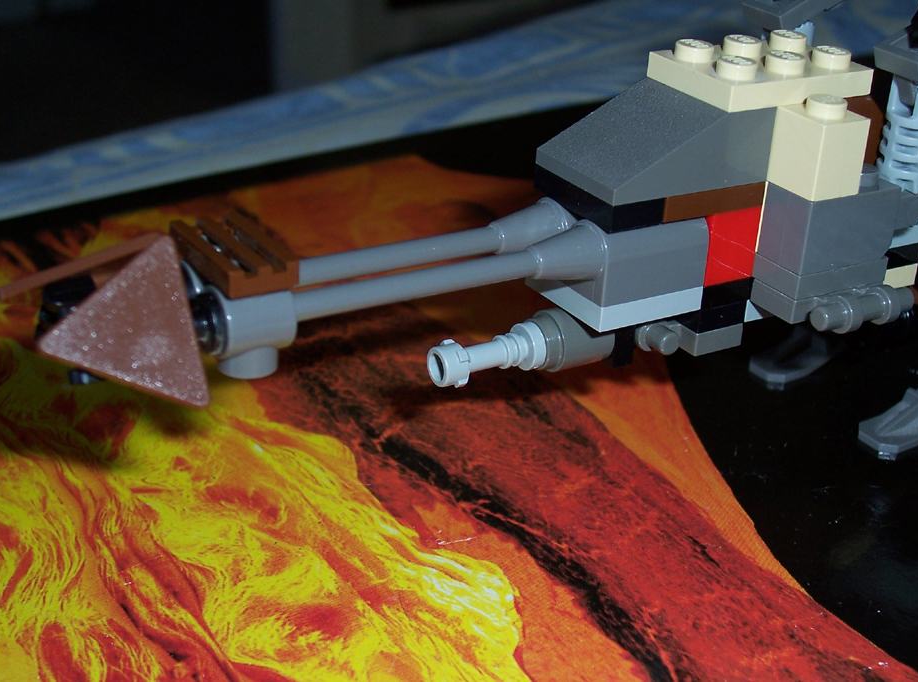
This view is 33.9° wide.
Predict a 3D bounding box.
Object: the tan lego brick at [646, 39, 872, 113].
[{"bbox_3d":[0.038,-0.035,0.191,0.024,0.005,0.016,-12,30,-31],"label":"tan lego brick"}]

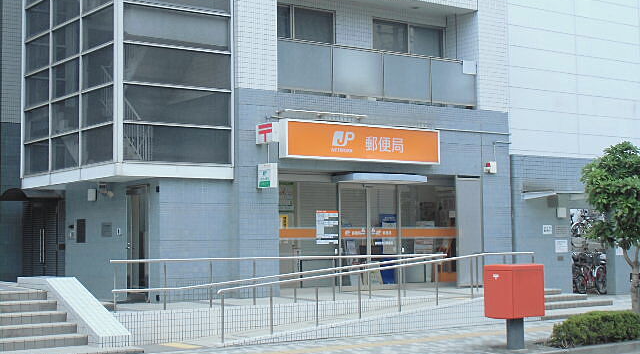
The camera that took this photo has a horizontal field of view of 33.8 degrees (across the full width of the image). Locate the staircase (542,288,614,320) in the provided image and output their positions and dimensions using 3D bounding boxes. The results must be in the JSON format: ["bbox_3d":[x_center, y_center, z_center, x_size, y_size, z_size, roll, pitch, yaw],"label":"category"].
[{"bbox_3d":[5.051,2.579,22.007,3.100,0.520,1.450,2,-5,-40],"label":"staircase"}]

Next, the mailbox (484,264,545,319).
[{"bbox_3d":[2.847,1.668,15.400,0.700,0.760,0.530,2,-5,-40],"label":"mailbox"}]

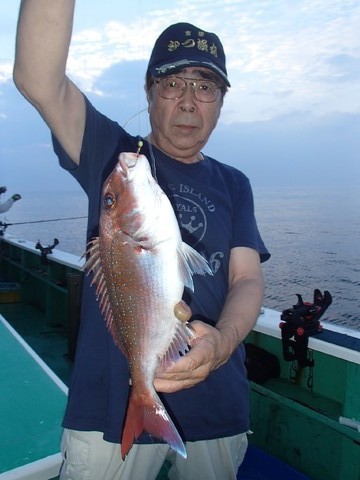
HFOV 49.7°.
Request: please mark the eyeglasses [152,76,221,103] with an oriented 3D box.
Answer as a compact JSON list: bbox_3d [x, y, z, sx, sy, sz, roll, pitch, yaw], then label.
[{"bbox_3d":[0.006,-0.309,0.836,0.138,0.050,0.140,1,10,-9],"label":"eyeglasses"}]

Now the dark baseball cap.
[{"bbox_3d":[0.017,-0.397,0.850,0.178,0.152,0.262,1,10,-9],"label":"dark baseball cap"}]

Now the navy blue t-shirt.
[{"bbox_3d":[-0.028,0.055,0.900,0.500,0.730,0.300,-2,8,-12],"label":"navy blue t-shirt"}]

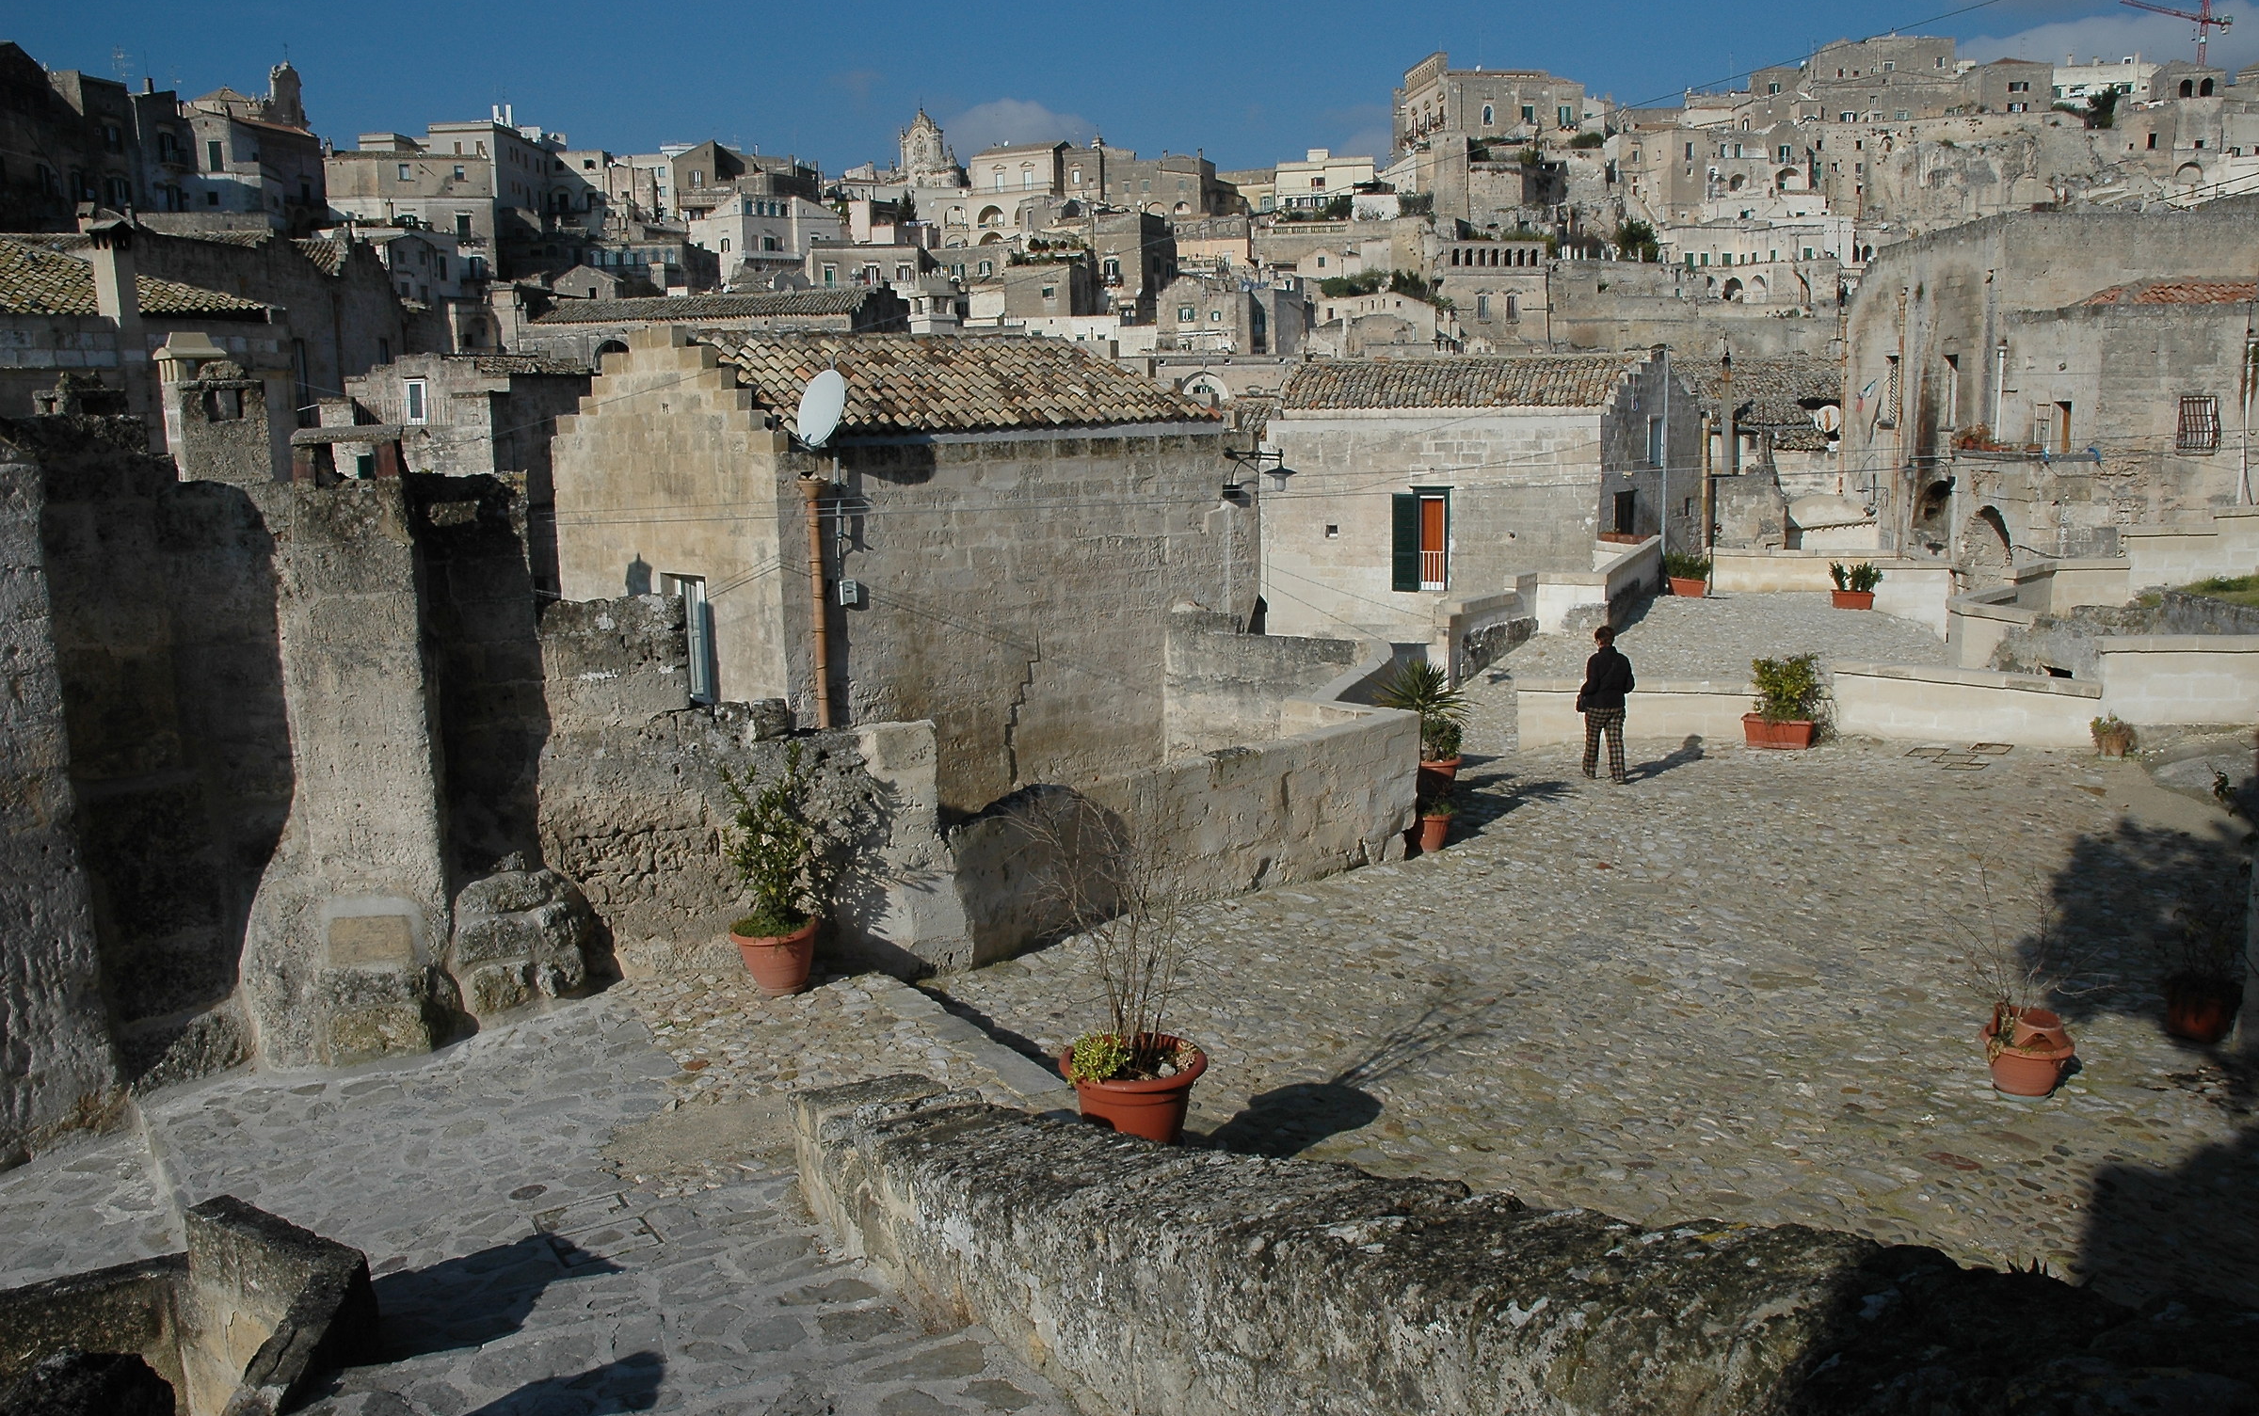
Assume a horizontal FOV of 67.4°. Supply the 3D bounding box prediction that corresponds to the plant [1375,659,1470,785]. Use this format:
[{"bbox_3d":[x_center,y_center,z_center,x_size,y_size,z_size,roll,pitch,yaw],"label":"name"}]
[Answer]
[{"bbox_3d":[2.708,0.211,15.600,0.860,1.300,0.800,1,9,11],"label":"plant"}]

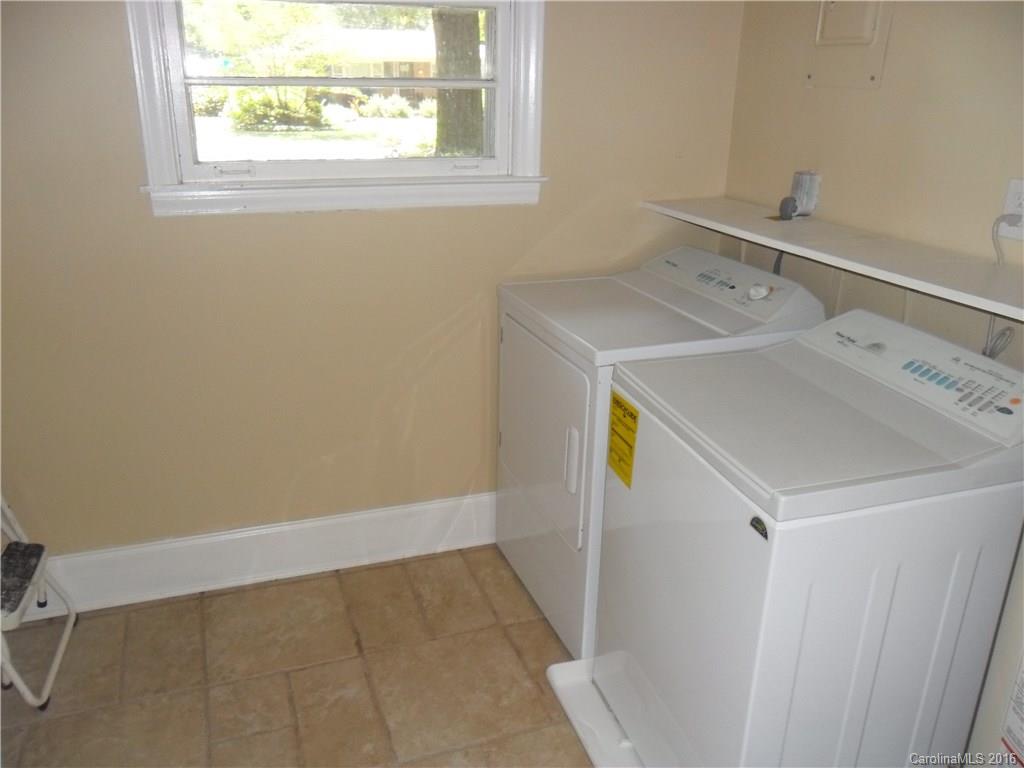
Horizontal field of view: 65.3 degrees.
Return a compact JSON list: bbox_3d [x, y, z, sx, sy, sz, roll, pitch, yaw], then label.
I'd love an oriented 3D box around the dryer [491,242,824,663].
[{"bbox_3d":[0.391,0.156,2.438,0.695,1.023,0.686,-7,22,-20],"label":"dryer"}]

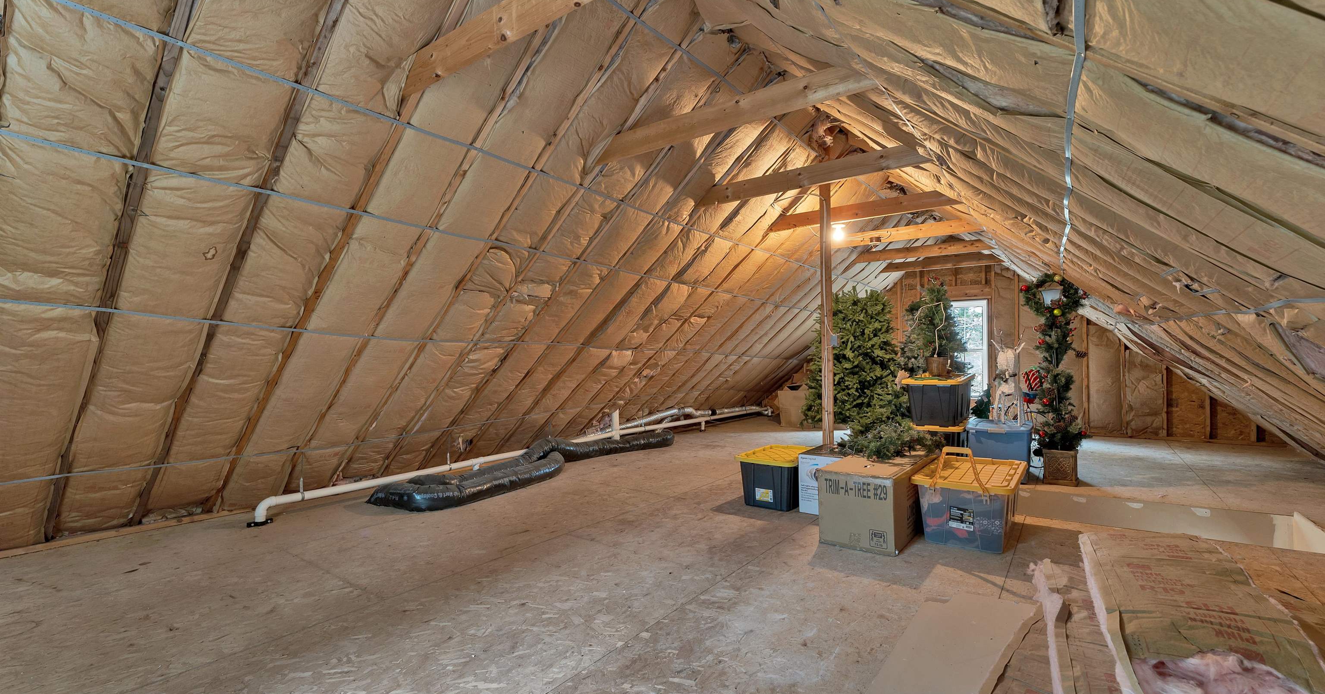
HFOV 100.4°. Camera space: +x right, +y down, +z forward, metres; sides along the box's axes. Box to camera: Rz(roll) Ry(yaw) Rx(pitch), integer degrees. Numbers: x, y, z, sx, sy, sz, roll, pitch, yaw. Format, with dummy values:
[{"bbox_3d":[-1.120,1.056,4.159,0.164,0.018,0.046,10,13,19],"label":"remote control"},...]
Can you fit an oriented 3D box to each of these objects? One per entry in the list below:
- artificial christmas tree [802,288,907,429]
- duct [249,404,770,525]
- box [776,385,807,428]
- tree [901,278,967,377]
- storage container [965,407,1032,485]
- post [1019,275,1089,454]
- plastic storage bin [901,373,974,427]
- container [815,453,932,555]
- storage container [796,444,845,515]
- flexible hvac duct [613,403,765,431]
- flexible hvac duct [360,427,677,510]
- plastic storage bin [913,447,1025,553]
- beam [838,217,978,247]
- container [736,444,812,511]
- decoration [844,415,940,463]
[{"bbox_3d":[2.577,0.252,7.388,1.400,2.120,1.380,-1,-1,36],"label":"artificial christmas tree"},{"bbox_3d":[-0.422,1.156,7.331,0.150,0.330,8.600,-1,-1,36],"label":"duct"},{"bbox_3d":[2.349,1.024,9.514,0.550,0.660,0.500,-1,-1,36],"label":"box"},{"bbox_3d":[2.461,-0.182,4.989,0.520,0.900,0.500,0,-1,37],"label":"tree"},{"bbox_3d":[3.404,1.025,5.543,0.530,0.500,0.820,-1,-1,36],"label":"storage container"},{"bbox_3d":[3.724,0.204,5.253,0.520,1.820,0.450,0,-1,37],"label":"post"},{"bbox_3d":[2.509,0.483,4.970,0.477,0.386,0.750,0,-1,37],"label":"plastic storage bin"},{"bbox_3d":[1.519,1.028,3.839,0.475,0.470,1.050,0,-1,38],"label":"container"},{"bbox_3d":[1.365,1.045,4.348,0.370,0.444,0.566,0,-1,35],"label":"storage container"},{"bbox_3d":[0.673,1.110,9.070,0.300,0.290,4.600,-1,-1,36],"label":"flexible hvac duct"},{"bbox_3d":[-0.916,1.139,5.823,0.730,0.270,4.000,0,-1,37],"label":"flexible hvac duct"},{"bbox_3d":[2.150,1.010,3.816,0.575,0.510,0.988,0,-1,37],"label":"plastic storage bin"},{"bbox_3d":[2.521,-1.223,6.046,1.820,0.140,0.040,-1,-1,36],"label":"beam"},{"bbox_3d":[1.001,1.079,4.595,0.509,0.380,0.782,0,-1,33],"label":"container"},{"bbox_3d":[1.664,0.652,4.031,0.680,0.280,0.480,-1,-1,36],"label":"decoration"}]

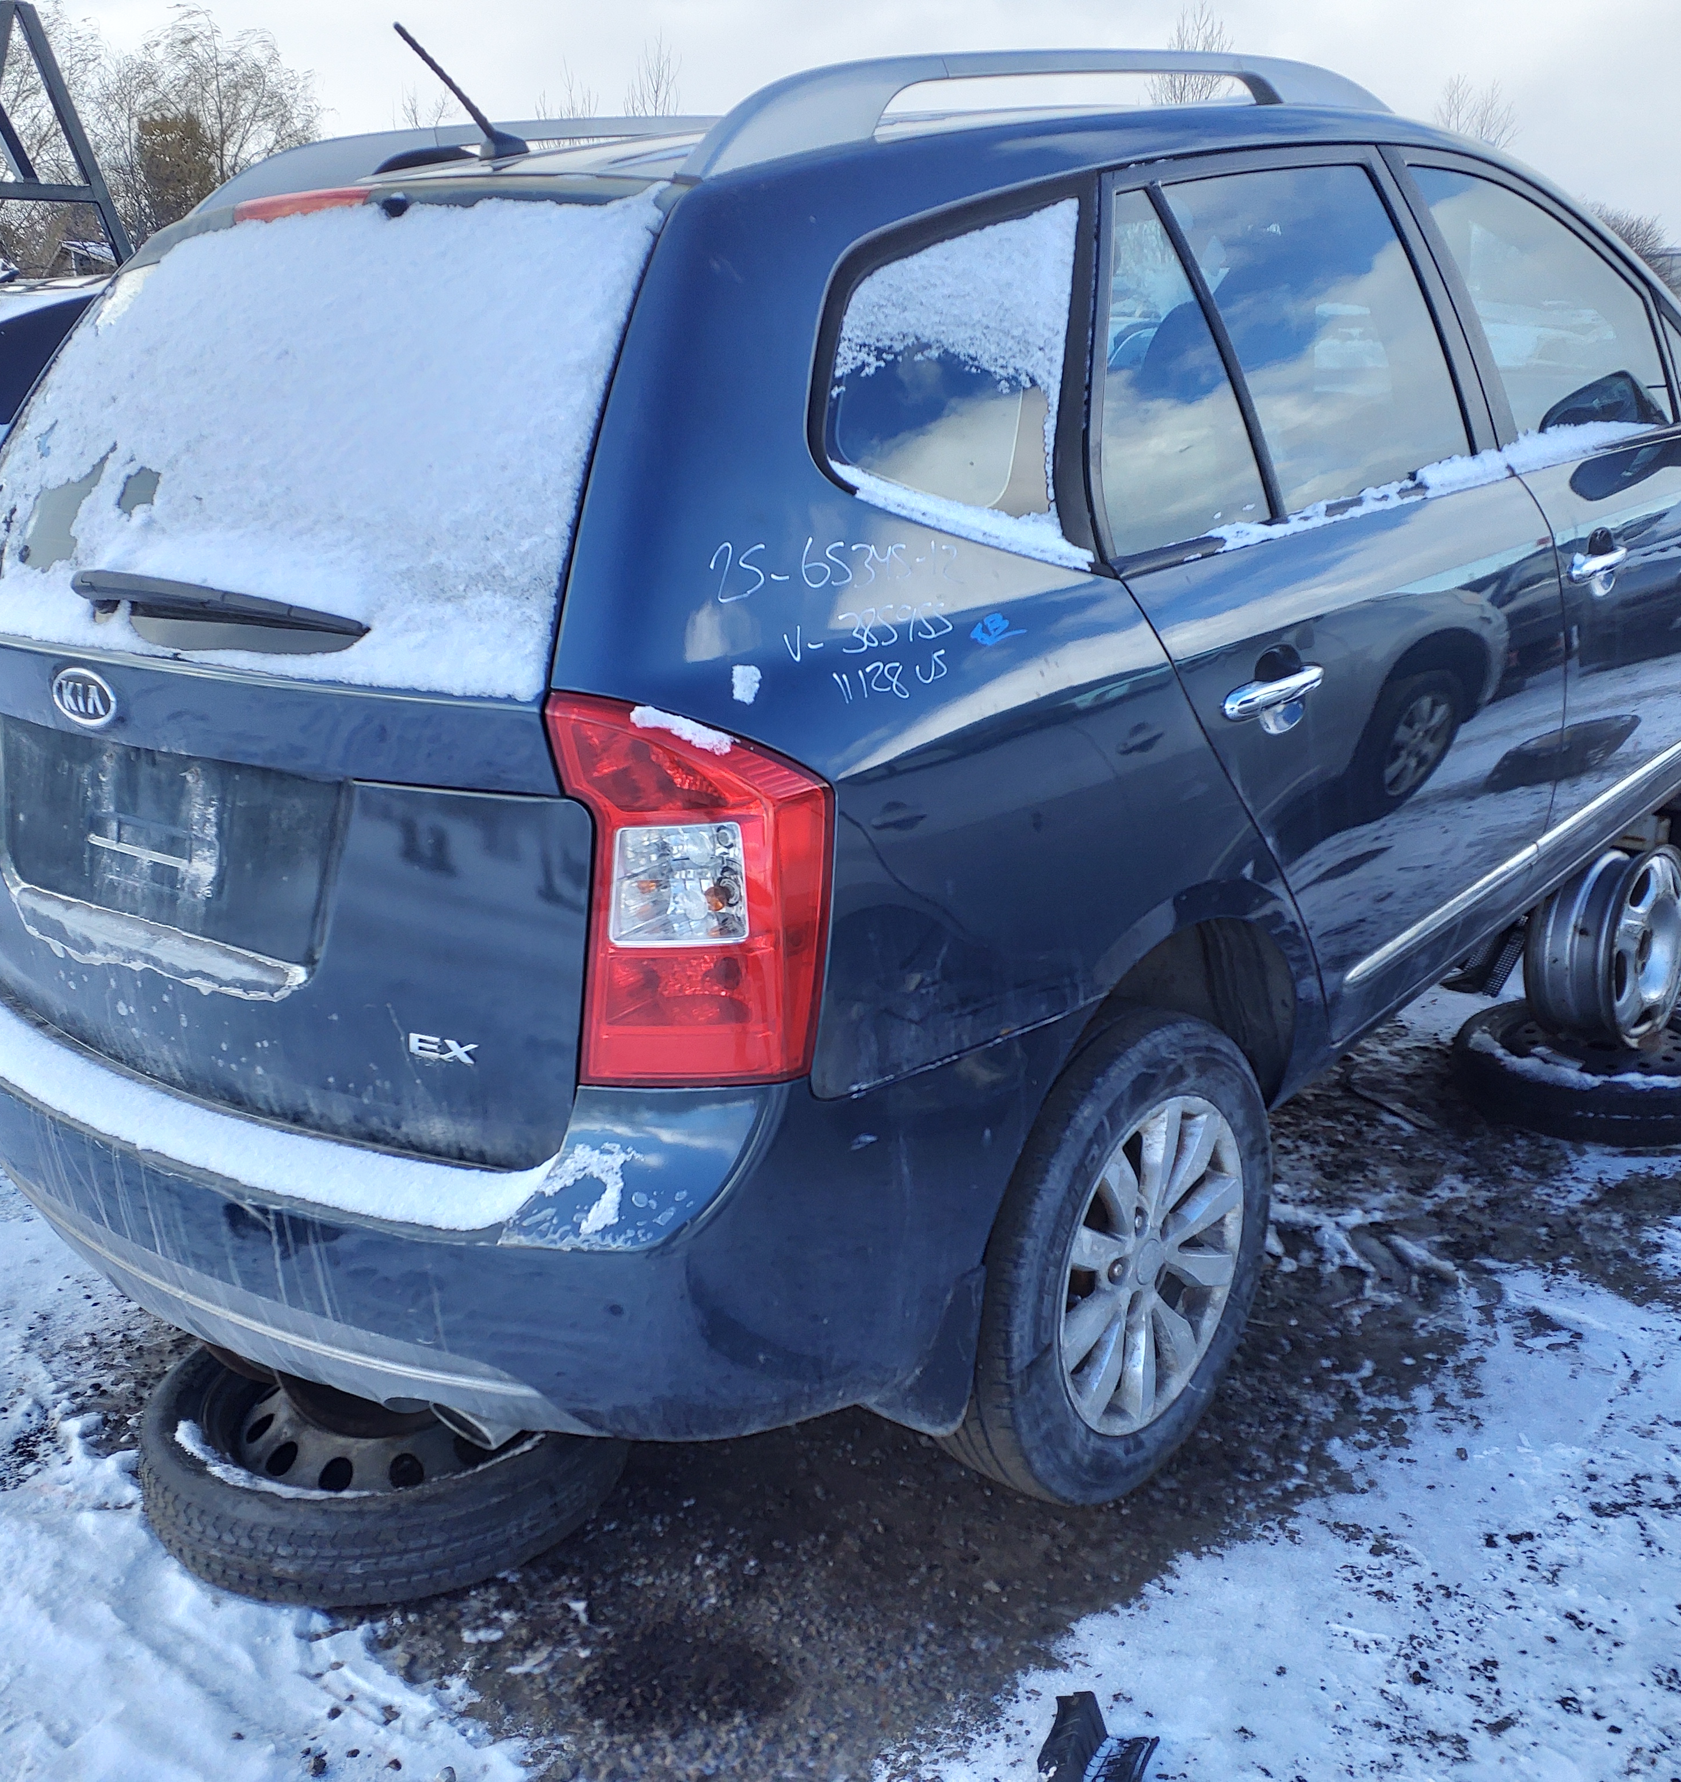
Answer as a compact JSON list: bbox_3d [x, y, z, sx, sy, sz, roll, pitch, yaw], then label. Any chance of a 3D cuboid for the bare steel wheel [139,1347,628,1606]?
[{"bbox_3d":[-0.619,0.745,2.480,0.654,0.185,0.654,-1,11,0],"label":"bare steel wheel"}]

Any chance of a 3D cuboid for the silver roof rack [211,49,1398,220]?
[{"bbox_3d":[-0.042,-1.130,2.721,1.130,0.175,1.630,12,24,39],"label":"silver roof rack"}]

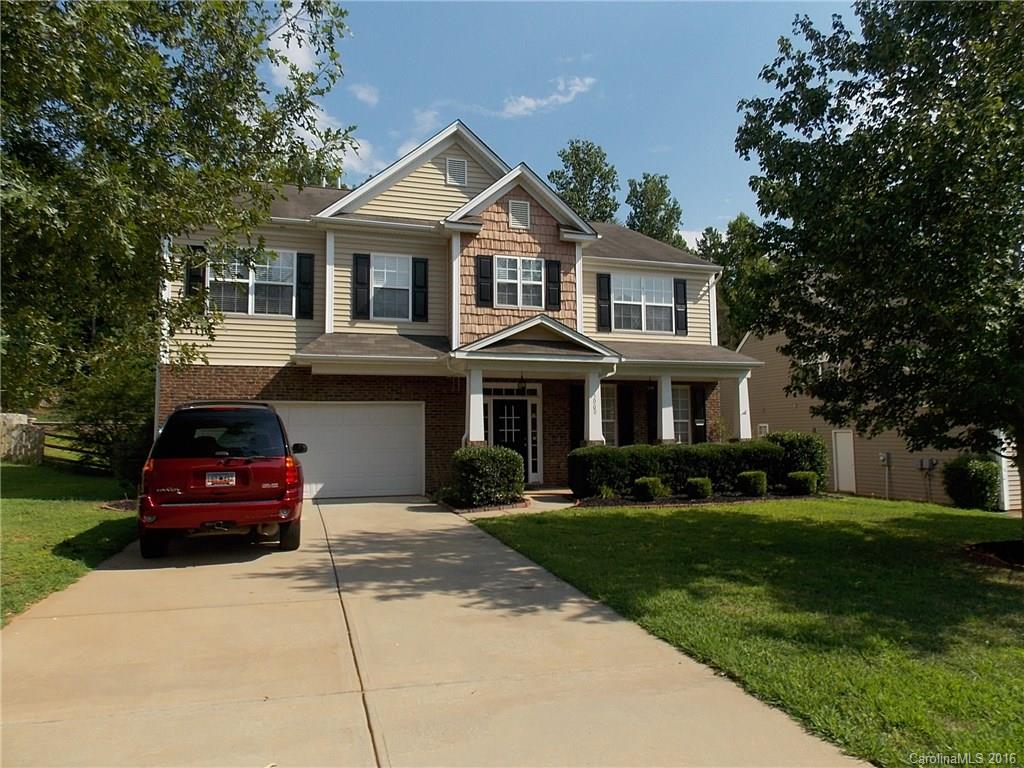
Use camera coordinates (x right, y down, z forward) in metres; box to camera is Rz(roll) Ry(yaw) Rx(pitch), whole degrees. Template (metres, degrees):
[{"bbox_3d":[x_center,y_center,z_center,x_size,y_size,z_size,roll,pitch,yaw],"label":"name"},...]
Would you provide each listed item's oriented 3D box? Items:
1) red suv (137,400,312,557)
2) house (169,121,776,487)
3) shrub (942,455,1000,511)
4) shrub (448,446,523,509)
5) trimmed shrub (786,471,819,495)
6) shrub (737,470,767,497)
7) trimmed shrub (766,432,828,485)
[{"bbox_3d":[-4.286,1.368,10.596,1.920,1.920,5.100,1,-4,-19],"label":"red suv"},{"bbox_3d":[-2.305,-1.502,20.992,14.143,8.810,13.200,1,-4,-19],"label":"house"},{"bbox_3d":[12.309,2.540,18.281,1.360,1.450,1.340,1,-4,-19],"label":"shrub"},{"bbox_3d":[-0.530,1.855,14.096,1.480,1.200,1.380,1,-4,-19],"label":"shrub"},{"bbox_3d":[6.691,2.221,15.692,0.680,0.540,0.640,1,-4,-19],"label":"trimmed shrub"},{"bbox_3d":[5.420,2.192,15.422,0.640,0.580,0.600,1,-4,-19],"label":"shrub"},{"bbox_3d":[7.123,1.862,17.032,1.400,1.450,1.400,1,-4,-19],"label":"trimmed shrub"}]

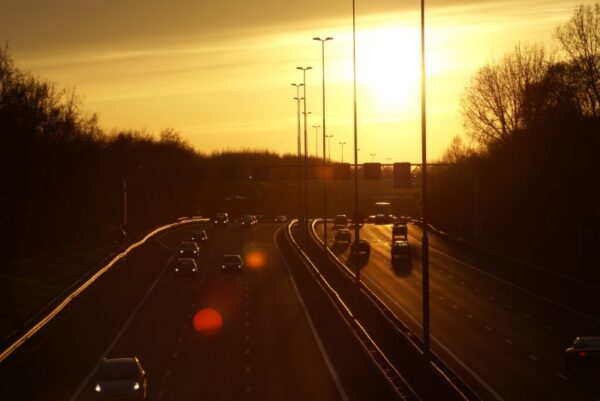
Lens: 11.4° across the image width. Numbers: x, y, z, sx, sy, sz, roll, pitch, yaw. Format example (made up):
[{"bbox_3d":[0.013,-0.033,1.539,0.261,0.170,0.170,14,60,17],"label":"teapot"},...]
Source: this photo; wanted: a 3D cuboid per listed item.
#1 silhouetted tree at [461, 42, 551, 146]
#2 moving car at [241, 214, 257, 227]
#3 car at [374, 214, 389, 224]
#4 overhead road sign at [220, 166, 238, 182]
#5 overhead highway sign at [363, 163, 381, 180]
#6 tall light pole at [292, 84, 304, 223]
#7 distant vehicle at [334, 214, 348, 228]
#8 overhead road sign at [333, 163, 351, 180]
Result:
[{"bbox_3d":[22.931,-7.811,335.000,10.000,19.500,9.500,-1,0,0],"label":"silhouetted tree"},{"bbox_3d":[-7.242,3.065,428.000,1.800,1.600,4.400,-1,0,0],"label":"moving car"},{"bbox_3d":[13.134,3.118,485.000,1.850,1.650,4.500,-1,0,0],"label":"car"},{"bbox_3d":[-8.044,-2.979,344.000,1.850,1.800,0.400,-1,1,-1],"label":"overhead road sign"},{"bbox_3d":[8.285,-3.312,344.000,1.850,1.800,0.400,-1,1,-1],"label":"overhead highway sign"},{"bbox_3d":[-0.201,-7.280,465.000,1.950,21.600,0.400,-1,0,0],"label":"tall light pole"},{"bbox_3d":[6.191,3.178,450.000,1.720,1.800,4.400,-1,0,0],"label":"distant vehicle"},{"bbox_3d":[4.813,-3.277,344.000,1.850,1.850,0.400,-1,1,-1],"label":"overhead road sign"}]

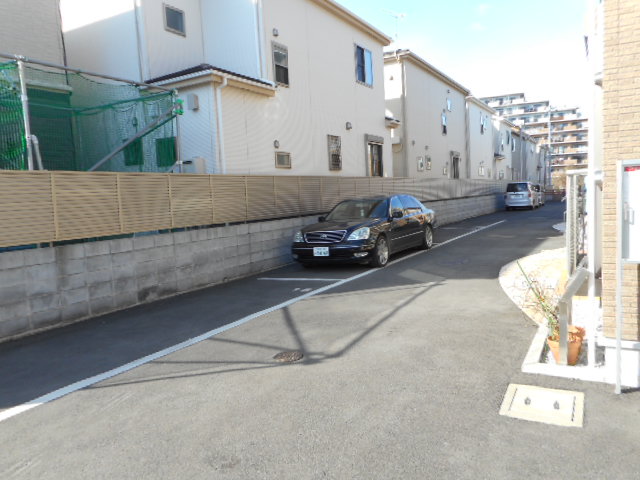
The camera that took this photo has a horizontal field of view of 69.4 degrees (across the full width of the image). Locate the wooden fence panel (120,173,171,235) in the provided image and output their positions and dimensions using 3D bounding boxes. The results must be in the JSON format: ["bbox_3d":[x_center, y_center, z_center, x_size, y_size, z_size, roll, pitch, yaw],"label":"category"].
[{"bbox_3d":[-2.765,-0.603,7.417,0.050,0.895,1.000,0,6,32],"label":"wooden fence panel"}]

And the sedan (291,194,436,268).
[{"bbox_3d":[1.342,-0.348,11.412,1.850,1.470,4.950,0,6,32],"label":"sedan"}]

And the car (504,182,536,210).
[{"bbox_3d":[14.227,-3.101,32.280,1.690,1.830,4.550,0,6,32],"label":"car"}]

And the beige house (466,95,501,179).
[{"bbox_3d":[7.730,-5.987,32.251,7.500,7.300,7.050,0,6,32],"label":"beige house"}]

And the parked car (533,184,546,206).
[{"bbox_3d":[17.067,-3.516,36.887,1.650,1.660,4.200,0,6,32],"label":"parked car"}]

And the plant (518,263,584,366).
[{"bbox_3d":[2.015,0.594,3.993,0.440,0.810,0.430,0,6,32],"label":"plant"}]

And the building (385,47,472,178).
[{"bbox_3d":[3.128,-4.877,24.565,7.350,7.000,10.100,0,6,32],"label":"building"}]

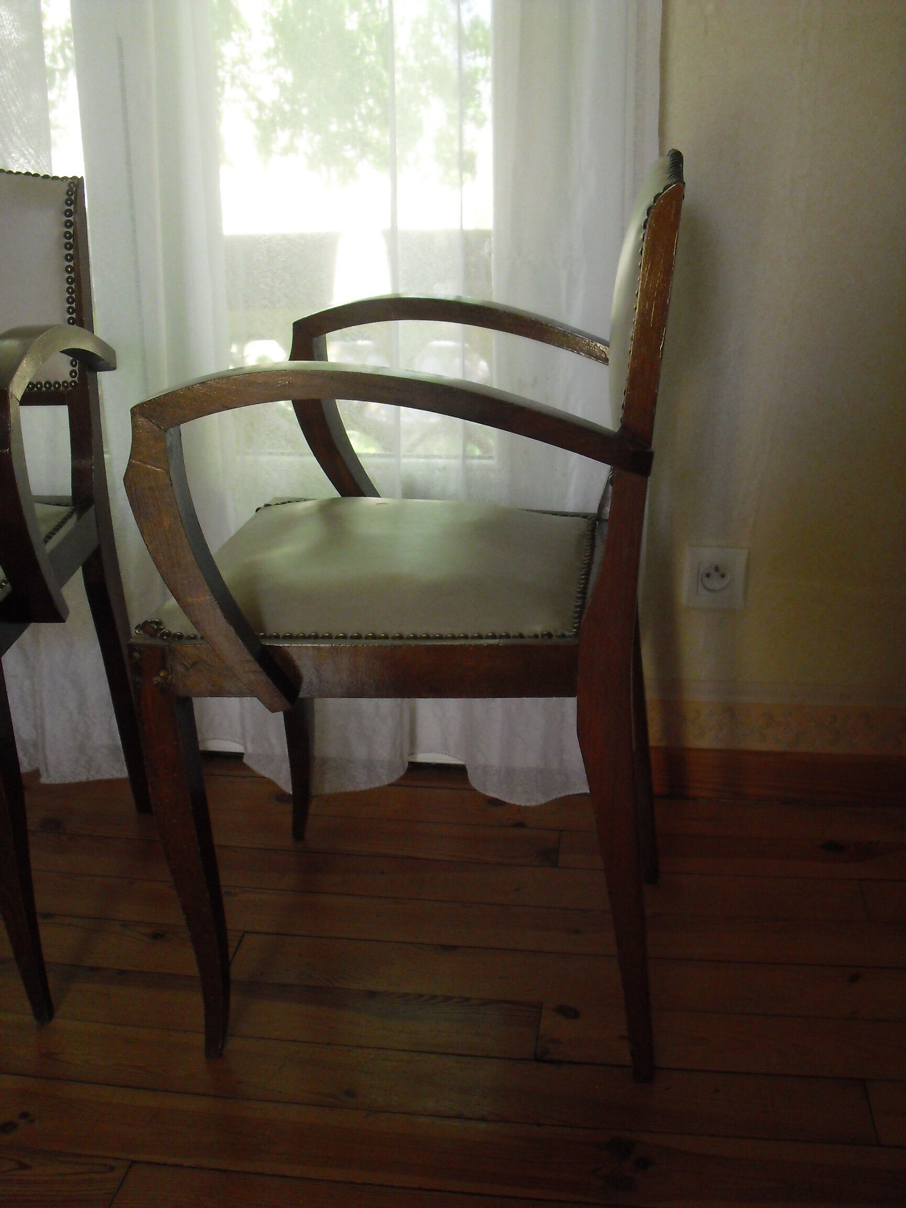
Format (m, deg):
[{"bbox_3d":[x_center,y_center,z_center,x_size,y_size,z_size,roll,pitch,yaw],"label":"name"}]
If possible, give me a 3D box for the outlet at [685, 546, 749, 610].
[{"bbox_3d":[0.338,-0.033,1.615,0.080,0.080,0.013,2,22,7],"label":"outlet"}]

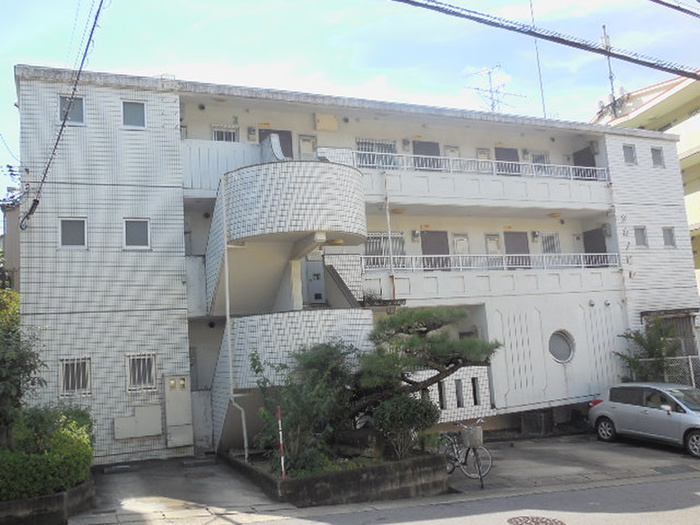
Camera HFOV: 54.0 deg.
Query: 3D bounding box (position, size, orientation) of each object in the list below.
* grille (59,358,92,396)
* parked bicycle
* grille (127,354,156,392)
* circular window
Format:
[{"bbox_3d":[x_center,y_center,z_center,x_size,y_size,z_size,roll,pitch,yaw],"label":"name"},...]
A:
[{"bbox_3d":[-5.390,2.265,13.521,0.570,0.755,0.100,-1,-7,-26],"label":"grille"},{"bbox_3d":[1.972,3.339,12.180,0.580,1.050,1.720,-1,-7,-24],"label":"parked bicycle"},{"bbox_3d":[-4.263,2.259,14.081,0.590,0.770,0.100,-1,-7,-26],"label":"grille"},{"bbox_3d":[5.895,2.339,19.216,0.945,0.945,0.130,-1,-7,-26],"label":"circular window"}]

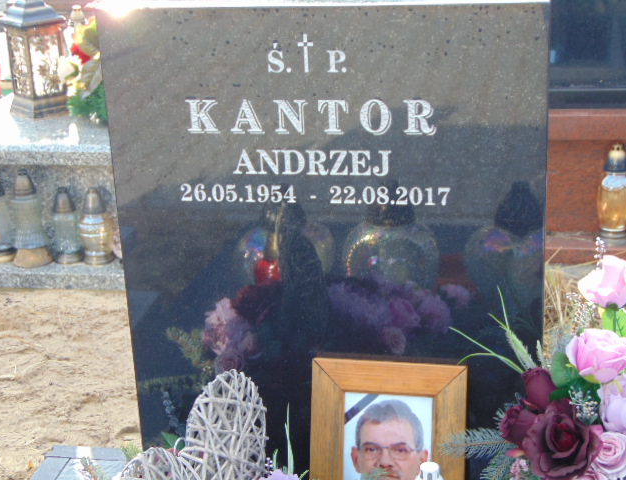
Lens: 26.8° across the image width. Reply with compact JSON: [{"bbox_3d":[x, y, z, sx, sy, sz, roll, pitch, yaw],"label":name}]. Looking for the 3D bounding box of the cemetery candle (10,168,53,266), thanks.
[{"bbox_3d":[-0.830,-0.067,3.834,0.116,0.275,0.116,-4,19,-7],"label":"cemetery candle"}]

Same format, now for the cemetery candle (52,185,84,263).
[{"bbox_3d":[-0.726,-0.046,3.850,0.088,0.216,0.088,-4,19,-7],"label":"cemetery candle"}]

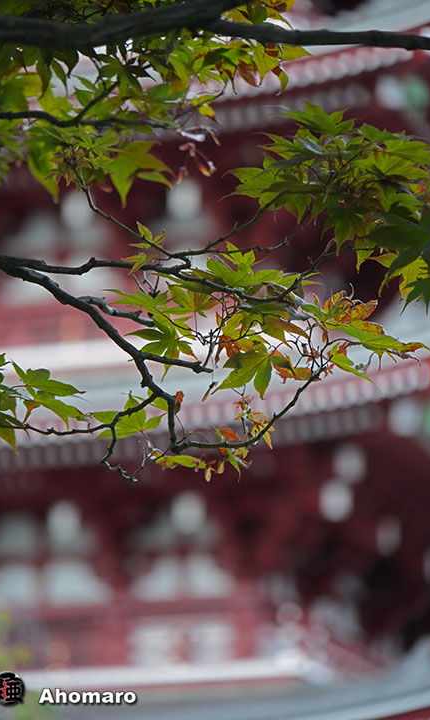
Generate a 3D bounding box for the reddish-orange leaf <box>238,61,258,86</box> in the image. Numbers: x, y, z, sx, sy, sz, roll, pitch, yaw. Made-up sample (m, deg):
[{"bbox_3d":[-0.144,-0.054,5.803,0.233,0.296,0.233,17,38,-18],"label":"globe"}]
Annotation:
[{"bbox_3d":[0.030,-0.269,4.500,0.019,0.024,0.012,0,-12,0],"label":"reddish-orange leaf"}]

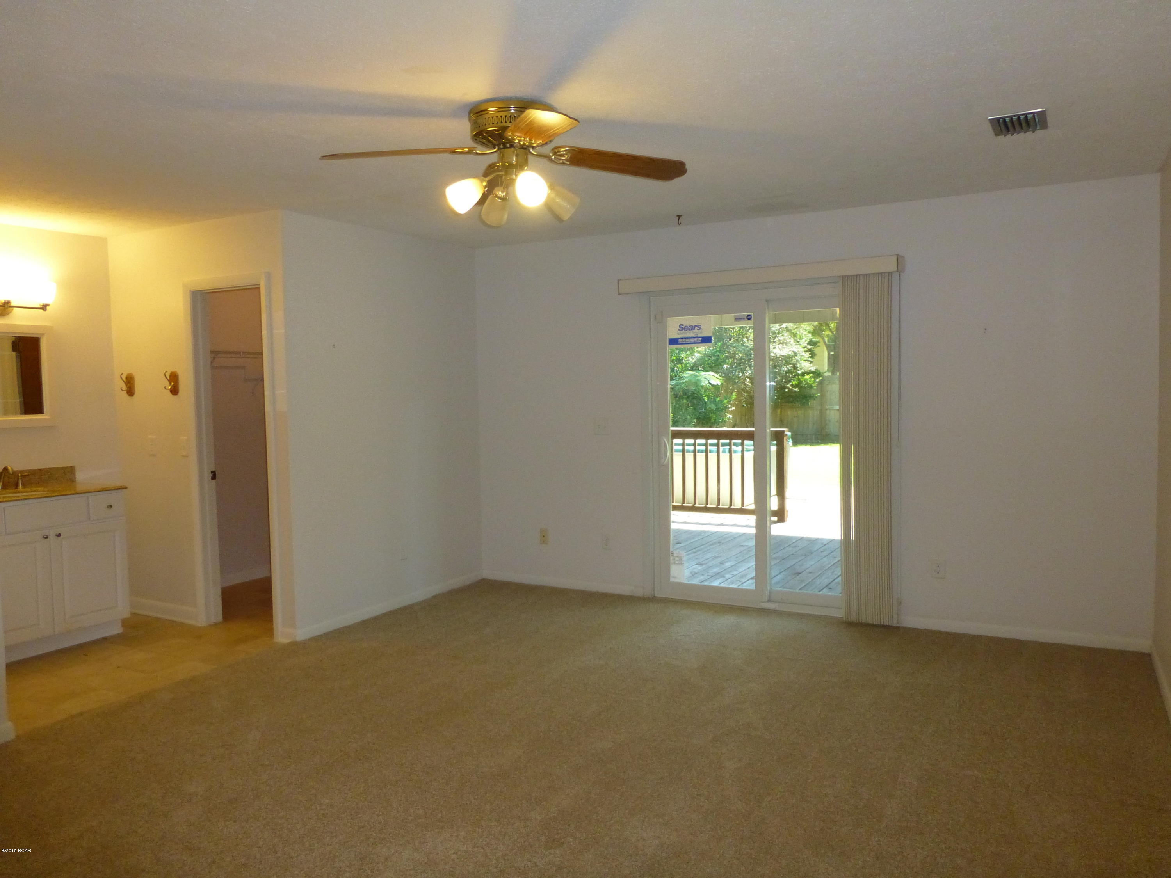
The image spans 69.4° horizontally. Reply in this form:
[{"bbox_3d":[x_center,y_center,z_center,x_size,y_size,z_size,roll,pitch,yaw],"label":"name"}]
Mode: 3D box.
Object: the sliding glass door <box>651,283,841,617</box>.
[{"bbox_3d":[1.140,0.064,5.338,1.520,2.022,0.100,1,4,29],"label":"sliding glass door"}]

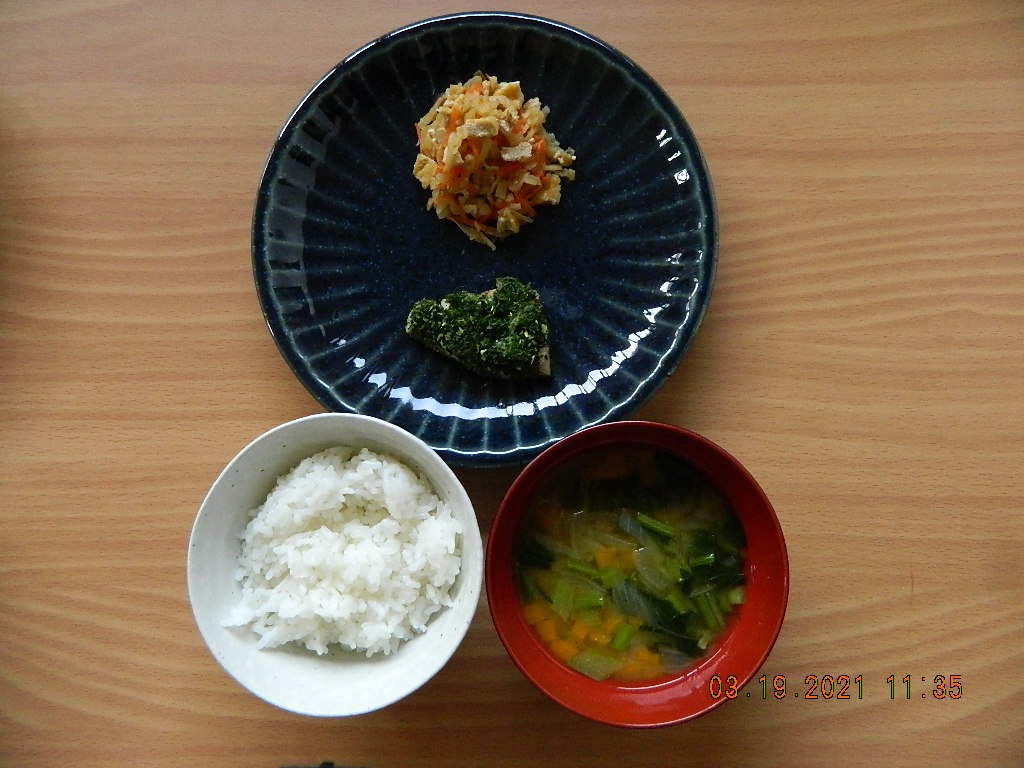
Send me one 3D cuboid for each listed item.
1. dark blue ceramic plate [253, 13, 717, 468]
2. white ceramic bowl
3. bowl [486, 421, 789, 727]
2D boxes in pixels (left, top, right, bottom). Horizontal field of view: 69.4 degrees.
[{"bbox_3d":[-0.013,-0.069,0.360,0.219,0.029,0.219,0,84,2],"label":"dark blue ceramic plate"},{"bbox_3d":[-0.071,0.075,0.330,0.120,0.062,0.120,0,84,2],"label":"white ceramic bowl"},{"bbox_3d":[0.050,0.076,0.322,0.118,0.067,0.118,0,84,2],"label":"bowl"}]

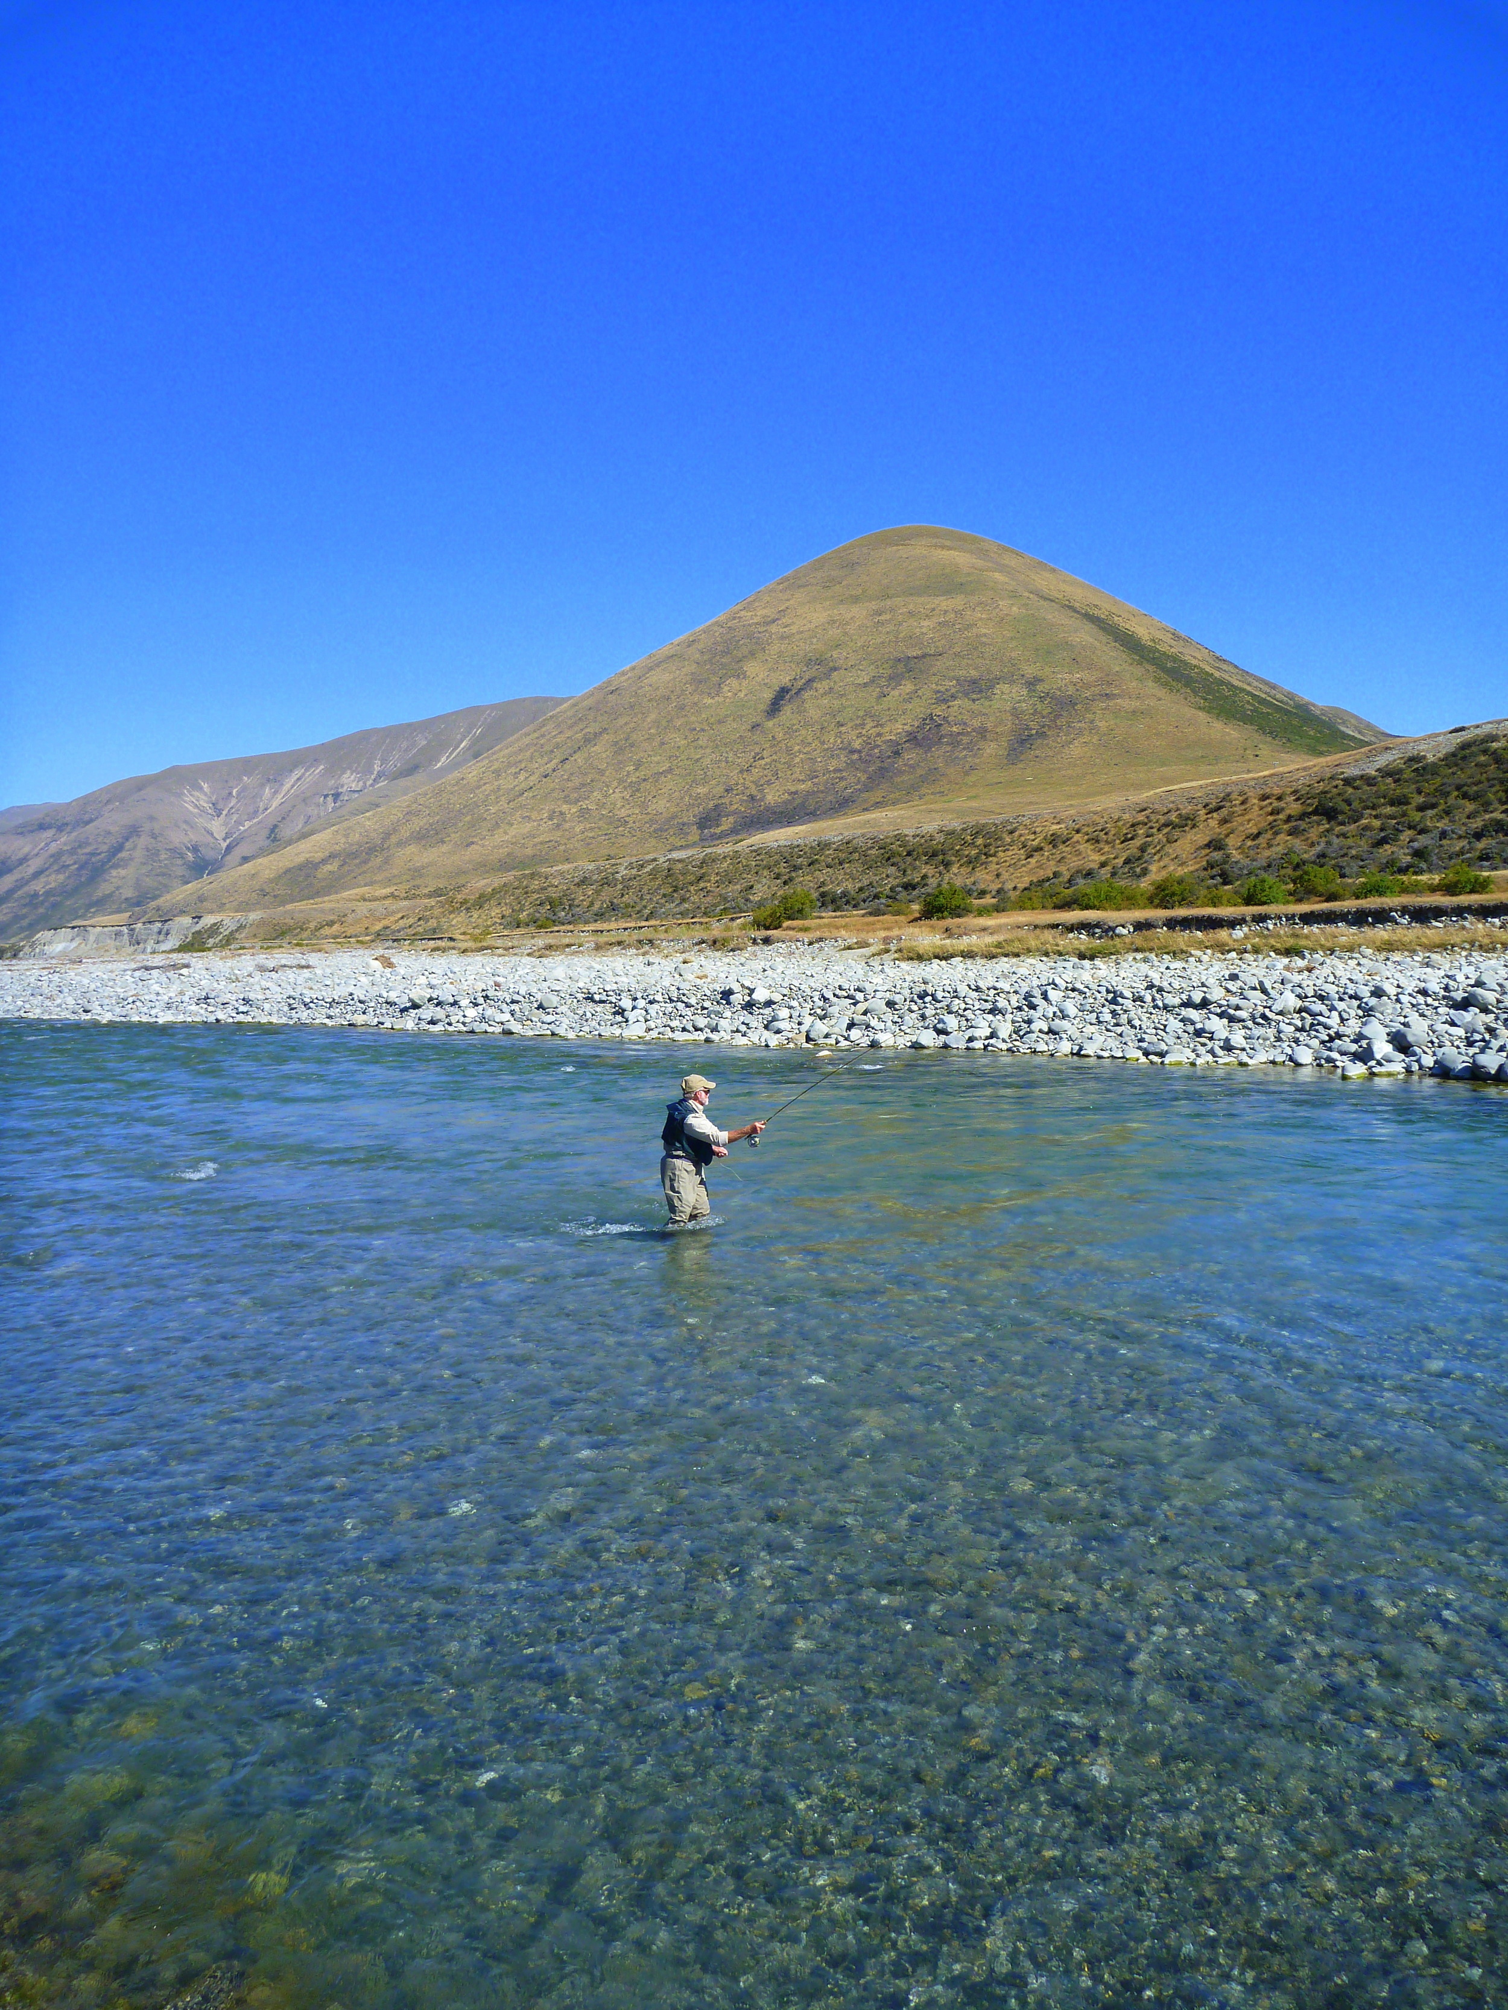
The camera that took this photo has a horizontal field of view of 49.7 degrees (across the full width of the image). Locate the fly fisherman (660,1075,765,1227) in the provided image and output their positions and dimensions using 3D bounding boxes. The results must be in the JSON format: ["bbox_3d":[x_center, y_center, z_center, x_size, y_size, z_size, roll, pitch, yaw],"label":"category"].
[{"bbox_3d":[-0.335,1.411,13.100,0.830,1.700,0.600,-1,3,-17],"label":"fly fisherman"}]

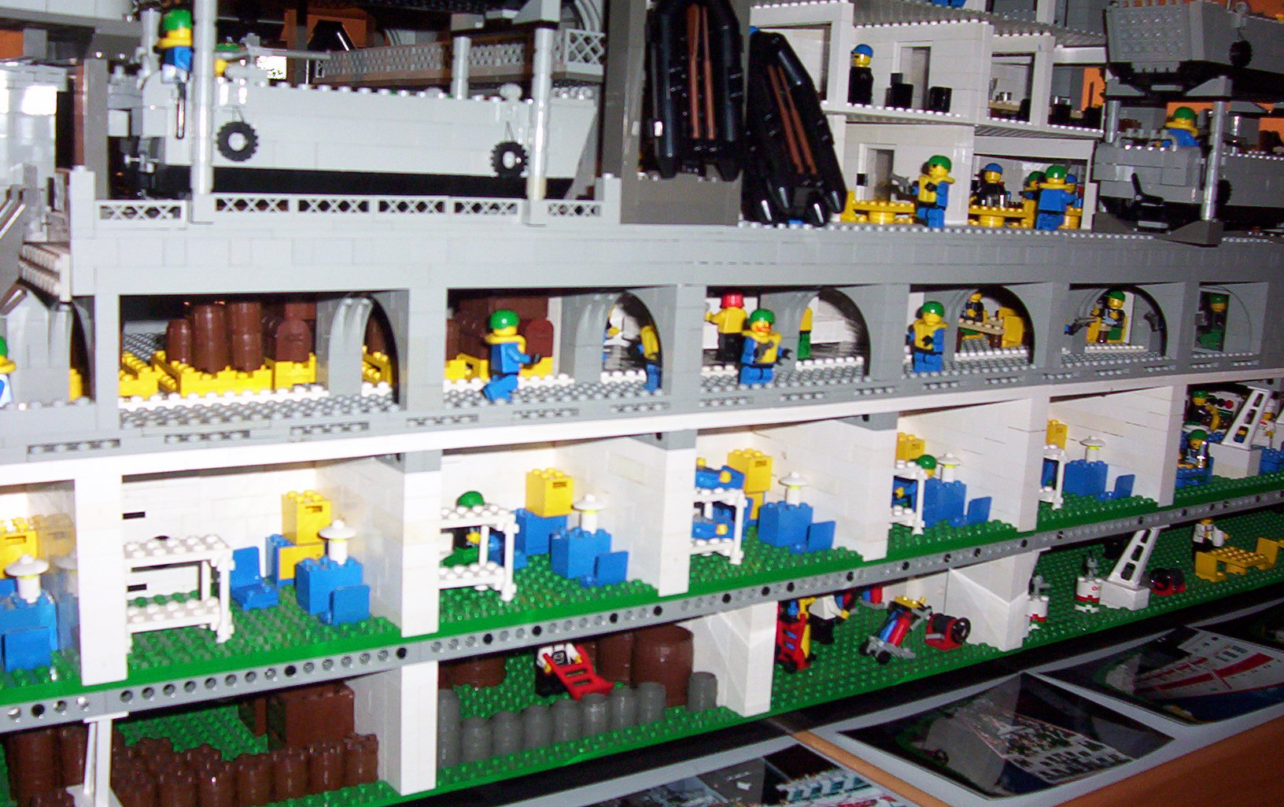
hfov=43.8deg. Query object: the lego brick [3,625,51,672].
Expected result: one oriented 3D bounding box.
[{"bbox_3d":[-0.232,0.091,0.602,0.016,0.018,0.016,-4,13,-35],"label":"lego brick"}]

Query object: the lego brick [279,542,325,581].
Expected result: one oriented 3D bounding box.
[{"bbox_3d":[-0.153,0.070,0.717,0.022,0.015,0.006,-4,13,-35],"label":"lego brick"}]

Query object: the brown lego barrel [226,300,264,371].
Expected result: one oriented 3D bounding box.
[{"bbox_3d":[-0.172,-0.029,0.693,0.016,0.032,0.016,-4,11,-37],"label":"brown lego barrel"}]

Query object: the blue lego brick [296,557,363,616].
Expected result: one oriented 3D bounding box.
[{"bbox_3d":[-0.131,0.075,0.666,0.024,0.021,0.016,-4,12,-38],"label":"blue lego brick"}]

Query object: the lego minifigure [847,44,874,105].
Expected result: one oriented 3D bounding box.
[{"bbox_3d":[0.124,-0.185,0.910,0.013,0.040,0.024,-1,10,-23],"label":"lego minifigure"}]

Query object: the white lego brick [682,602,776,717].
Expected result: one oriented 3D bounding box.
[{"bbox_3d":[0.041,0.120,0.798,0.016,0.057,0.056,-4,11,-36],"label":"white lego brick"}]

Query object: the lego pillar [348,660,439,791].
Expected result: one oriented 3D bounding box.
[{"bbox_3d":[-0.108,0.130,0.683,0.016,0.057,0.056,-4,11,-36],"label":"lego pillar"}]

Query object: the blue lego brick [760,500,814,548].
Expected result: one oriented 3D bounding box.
[{"bbox_3d":[0.076,0.062,0.839,0.024,0.021,0.016,-4,13,-35],"label":"blue lego brick"}]

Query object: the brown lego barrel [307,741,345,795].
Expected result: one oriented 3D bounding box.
[{"bbox_3d":[-0.128,0.146,0.645,0.015,0.017,0.015,3,9,0],"label":"brown lego barrel"}]

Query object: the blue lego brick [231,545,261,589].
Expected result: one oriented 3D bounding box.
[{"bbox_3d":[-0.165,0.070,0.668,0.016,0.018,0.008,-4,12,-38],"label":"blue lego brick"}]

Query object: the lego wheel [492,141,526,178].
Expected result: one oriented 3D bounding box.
[{"bbox_3d":[-0.054,-0.100,0.656,0.015,0.015,0.006,-4,12,-38],"label":"lego wheel"}]

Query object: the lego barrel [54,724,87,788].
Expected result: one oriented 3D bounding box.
[{"bbox_3d":[-0.214,0.132,0.608,0.015,0.018,0.015,-4,11,-37],"label":"lego barrel"}]

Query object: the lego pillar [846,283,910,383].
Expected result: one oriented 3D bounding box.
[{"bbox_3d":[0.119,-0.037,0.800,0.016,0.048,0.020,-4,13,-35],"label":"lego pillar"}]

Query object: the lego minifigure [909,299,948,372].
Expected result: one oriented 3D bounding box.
[{"bbox_3d":[0.151,-0.036,0.842,0.016,0.041,0.022,-4,11,-36],"label":"lego minifigure"}]

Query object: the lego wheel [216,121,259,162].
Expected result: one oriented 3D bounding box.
[{"bbox_3d":[-0.143,-0.093,0.565,0.015,0.015,0.006,-4,11,-37],"label":"lego wheel"}]

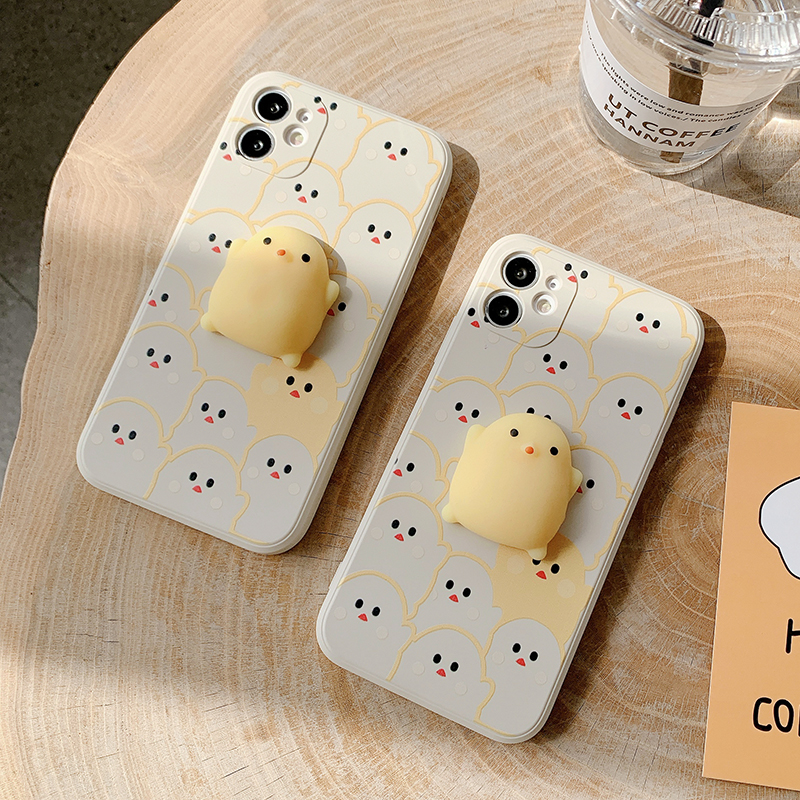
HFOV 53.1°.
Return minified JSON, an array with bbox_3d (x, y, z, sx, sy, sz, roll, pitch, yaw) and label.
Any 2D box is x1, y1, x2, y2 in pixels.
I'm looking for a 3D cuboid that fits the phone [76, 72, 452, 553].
[{"bbox_3d":[-0.042,-0.032,0.268,0.079,0.012,0.154,22,82,1],"label":"phone"}]

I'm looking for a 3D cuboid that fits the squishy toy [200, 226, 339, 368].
[{"bbox_3d":[-0.040,-0.035,0.254,0.038,0.018,0.042,25,82,1],"label":"squishy toy"}]

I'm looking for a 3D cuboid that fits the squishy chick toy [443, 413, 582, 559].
[{"bbox_3d":[0.036,0.024,0.246,0.037,0.018,0.042,25,82,3],"label":"squishy chick toy"}]

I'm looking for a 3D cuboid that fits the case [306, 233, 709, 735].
[{"bbox_3d":[0.037,0.025,0.260,0.079,0.012,0.154,25,82,3],"label":"case"}]

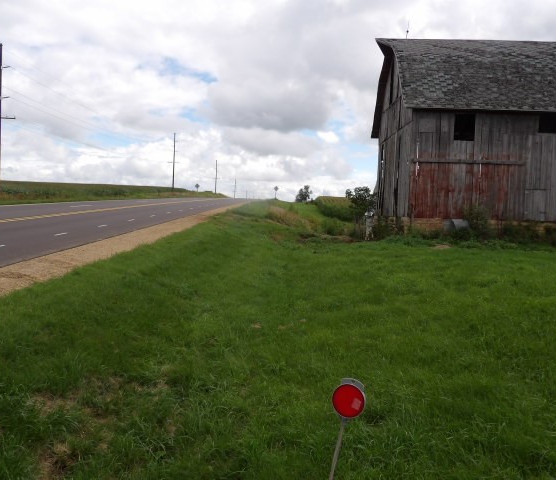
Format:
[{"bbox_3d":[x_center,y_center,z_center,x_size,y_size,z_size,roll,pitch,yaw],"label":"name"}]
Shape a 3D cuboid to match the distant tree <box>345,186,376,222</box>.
[{"bbox_3d":[6.734,-2.758,42.000,2.700,3.200,2.600,2,3,0],"label":"distant tree"}]

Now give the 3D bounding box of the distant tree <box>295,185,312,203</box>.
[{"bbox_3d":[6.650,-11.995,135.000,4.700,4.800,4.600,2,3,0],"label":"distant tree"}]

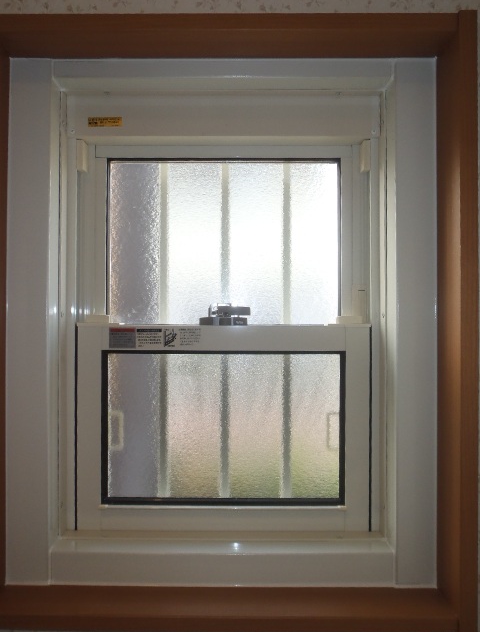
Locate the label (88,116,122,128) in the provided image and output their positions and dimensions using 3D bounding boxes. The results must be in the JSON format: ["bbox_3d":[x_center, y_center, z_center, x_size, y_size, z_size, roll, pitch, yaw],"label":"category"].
[{"bbox_3d":[-0.248,-0.357,0.956,0.063,0.019,0.002,0,-1,0],"label":"label"}]

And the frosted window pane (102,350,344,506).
[{"bbox_3d":[-0.030,0.208,0.967,0.453,0.285,0.020,0,-1,0],"label":"frosted window pane"}]

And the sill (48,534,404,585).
[{"bbox_3d":[-0.028,0.427,0.908,0.579,0.060,0.073,0,-1,0],"label":"sill"}]

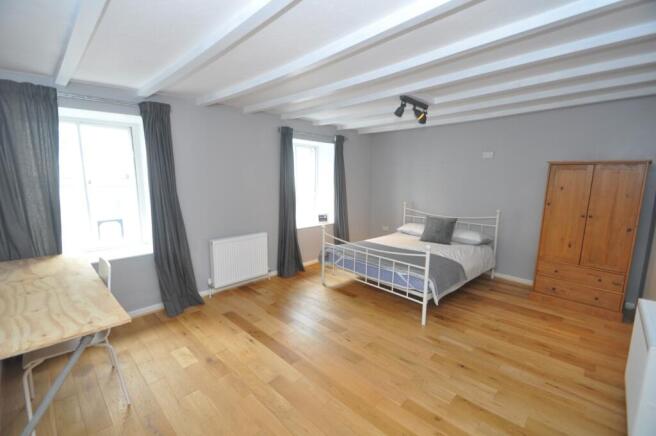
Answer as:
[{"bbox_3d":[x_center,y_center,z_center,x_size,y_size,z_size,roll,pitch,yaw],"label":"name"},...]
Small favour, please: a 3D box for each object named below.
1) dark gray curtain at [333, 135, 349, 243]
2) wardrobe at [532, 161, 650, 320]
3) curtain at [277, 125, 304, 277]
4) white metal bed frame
[{"bbox_3d":[0.265,-0.318,4.895,0.410,2.204,0.174,-8,12,-44],"label":"dark gray curtain"},{"bbox_3d":[3.075,0.216,3.282,0.492,1.719,0.820,-8,12,-44],"label":"wardrobe"},{"bbox_3d":[-0.543,-0.208,4.117,0.430,2.204,0.174,-8,12,-44],"label":"curtain"},{"bbox_3d":[1.241,0.424,3.996,2.158,1.040,1.568,-8,12,-44],"label":"white metal bed frame"}]

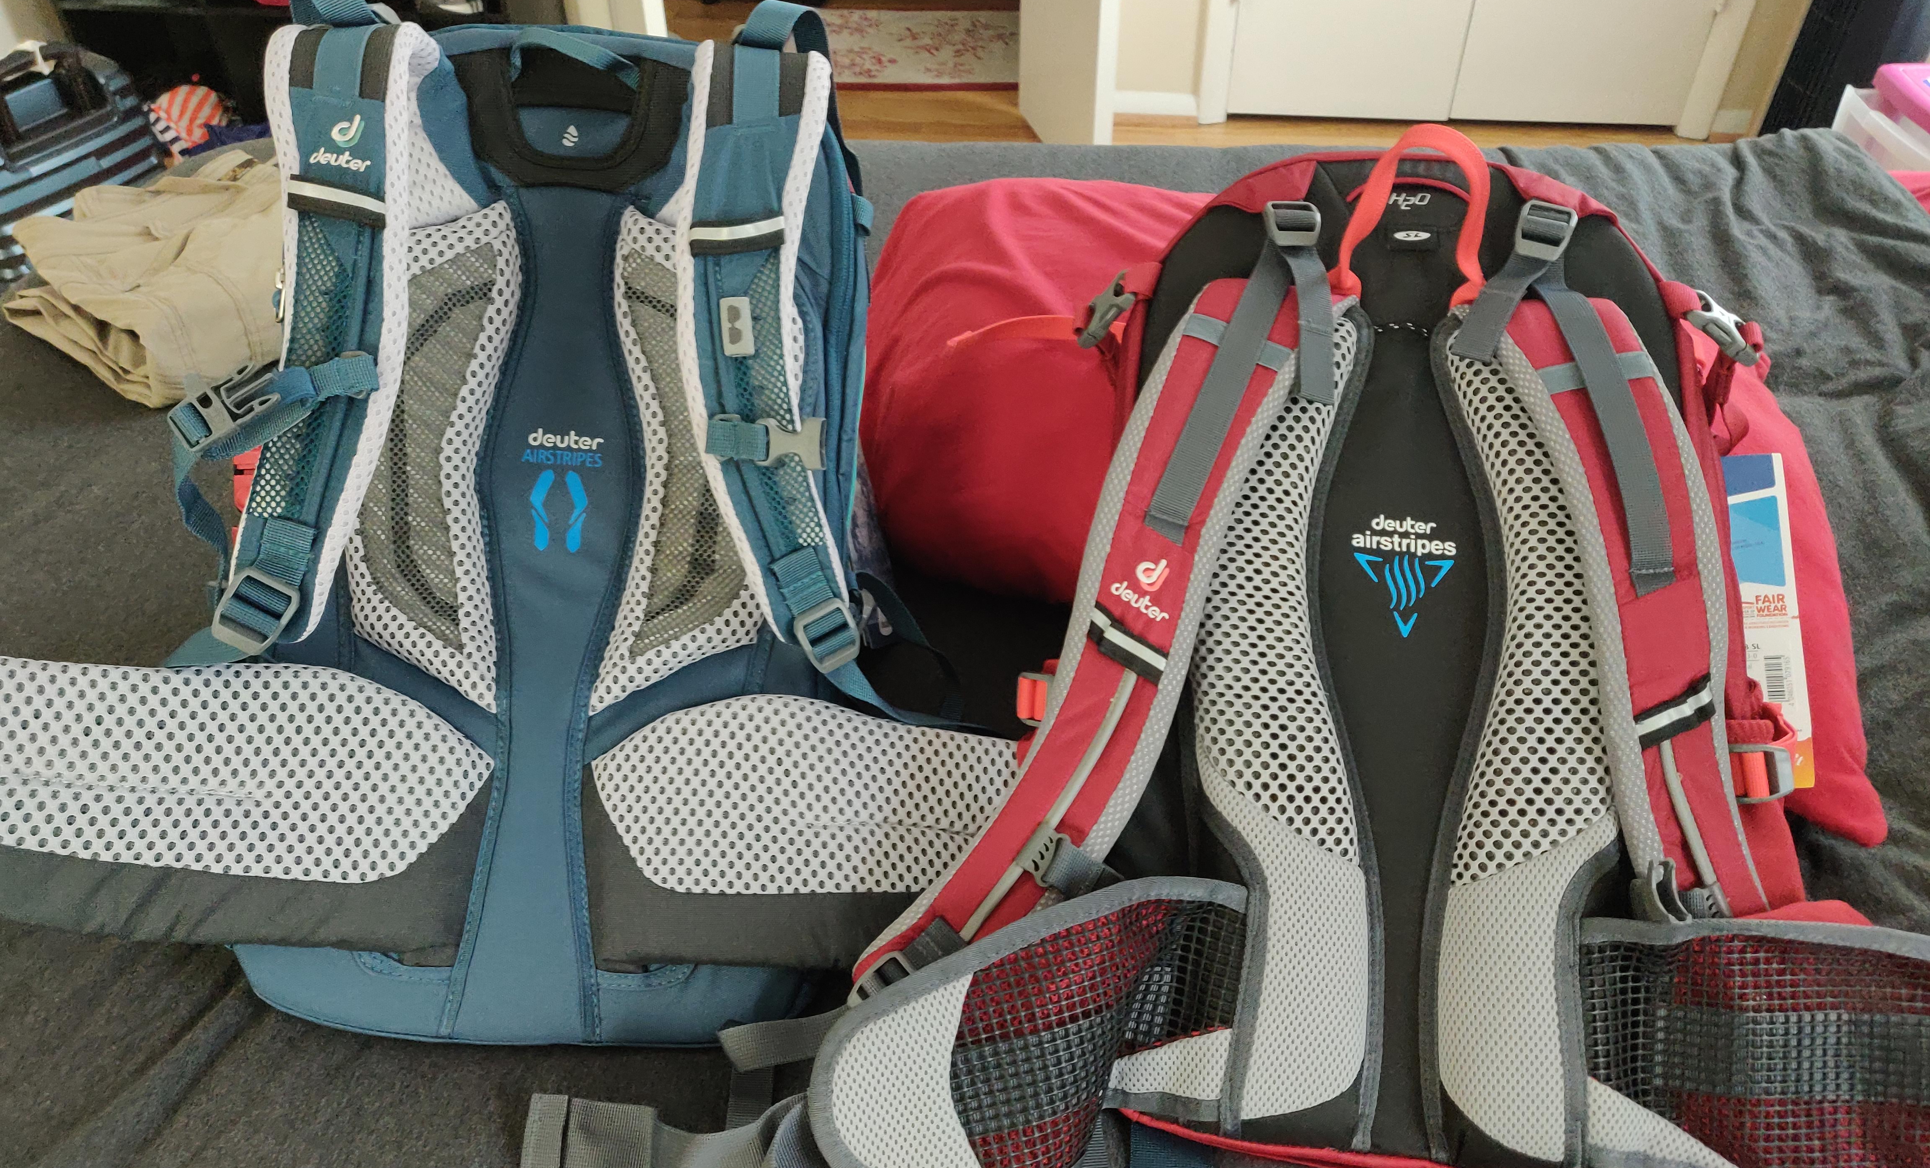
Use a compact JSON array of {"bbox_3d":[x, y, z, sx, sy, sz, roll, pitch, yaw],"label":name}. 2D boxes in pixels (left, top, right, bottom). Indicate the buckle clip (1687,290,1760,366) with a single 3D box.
[{"bbox_3d":[0.386,-0.131,0.712,0.050,0.015,0.024,46,40,3],"label":"buckle clip"}]

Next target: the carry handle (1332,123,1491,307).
[{"bbox_3d":[0.227,-0.189,0.708,0.080,0.036,0.098,2,75,7],"label":"carry handle"}]

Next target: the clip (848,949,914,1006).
[{"bbox_3d":[-0.033,0.184,0.634,0.029,0.011,0.032,36,81,18],"label":"clip"}]

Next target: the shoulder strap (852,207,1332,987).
[{"bbox_3d":[0.080,-0.006,0.650,0.100,0.085,0.430,25,78,12],"label":"shoulder strap"}]

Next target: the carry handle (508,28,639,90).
[{"bbox_3d":[-0.197,-0.266,0.702,0.070,0.033,0.030,2,83,0],"label":"carry handle"}]

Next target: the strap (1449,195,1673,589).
[{"bbox_3d":[0.286,-0.098,0.680,0.085,0.046,0.215,-8,75,5],"label":"strap"}]

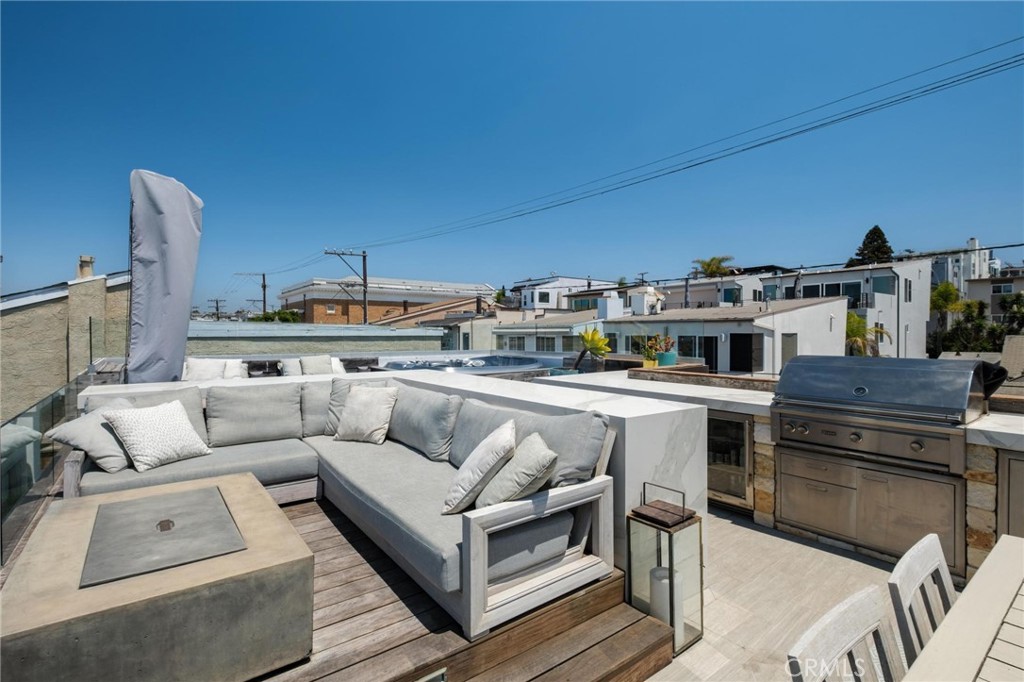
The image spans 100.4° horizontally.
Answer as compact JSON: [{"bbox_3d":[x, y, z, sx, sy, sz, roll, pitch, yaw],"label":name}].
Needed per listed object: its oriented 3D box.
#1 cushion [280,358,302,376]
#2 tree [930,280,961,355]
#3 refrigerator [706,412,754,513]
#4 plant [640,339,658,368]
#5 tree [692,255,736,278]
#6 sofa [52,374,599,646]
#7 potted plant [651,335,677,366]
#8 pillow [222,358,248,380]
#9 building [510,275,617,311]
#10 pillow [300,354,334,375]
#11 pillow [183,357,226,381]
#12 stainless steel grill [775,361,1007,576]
[{"bbox_3d":[-3.088,0.420,6.000,0.450,0.420,0.170,0,0,-38],"label":"cushion"},{"bbox_3d":[45.500,-2.180,44.976,2.800,7.800,2.800,-1,1,-34],"label":"tree"},{"bbox_3d":[2.040,1.025,3.957,0.600,0.840,0.610,0,0,-39],"label":"refrigerator"},{"bbox_3d":[1.918,0.174,5.950,0.220,0.410,0.220,0,0,-38],"label":"plant"},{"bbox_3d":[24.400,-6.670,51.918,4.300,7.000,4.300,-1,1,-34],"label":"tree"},{"bbox_3d":[-1.210,0.752,2.500,2.300,0.800,2.650,0,0,-38],"label":"sofa"},{"bbox_3d":[1.975,0.111,5.562,0.310,0.410,0.310,-1,1,-34],"label":"potted plant"},{"bbox_3d":[-3.760,0.425,5.806,0.380,0.390,0.150,0,-13,-24],"label":"pillow"},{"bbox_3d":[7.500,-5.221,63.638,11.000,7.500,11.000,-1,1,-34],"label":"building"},{"bbox_3d":[-2.980,0.416,6.506,0.480,0.430,0.160,0,-13,-30],"label":"pillow"},{"bbox_3d":[-4.204,0.420,5.850,0.470,0.420,0.180,0,0,-38],"label":"pillow"},{"bbox_3d":[2.729,0.785,3.241,0.830,1.310,1.120,0,0,-39],"label":"stainless steel grill"}]

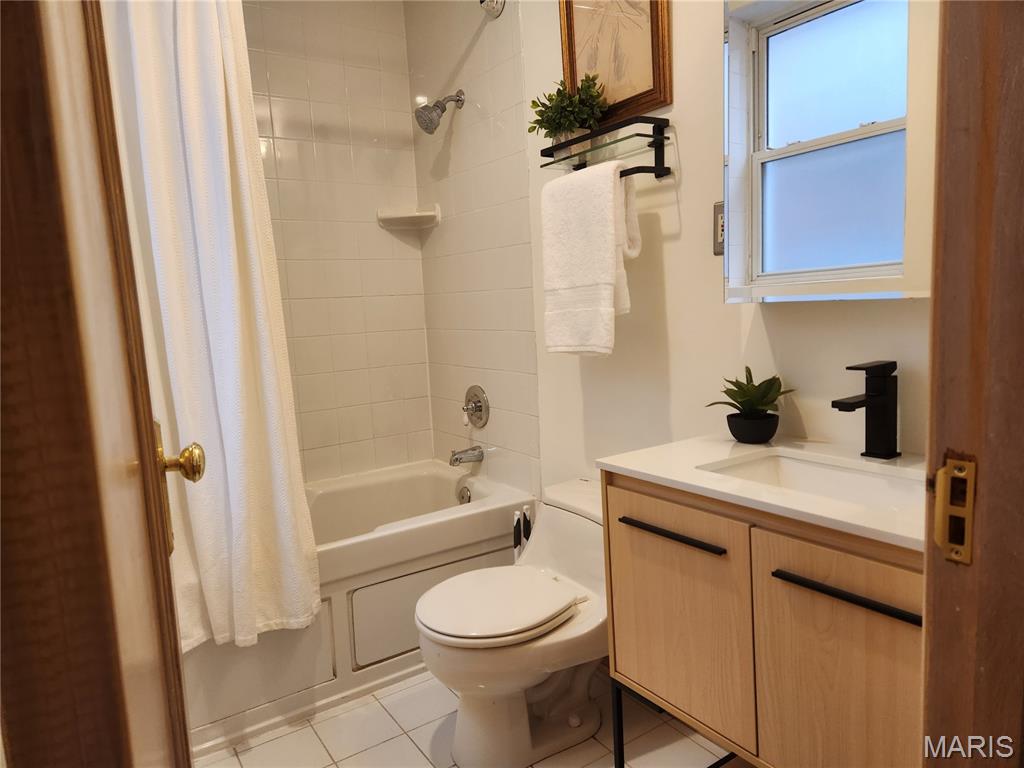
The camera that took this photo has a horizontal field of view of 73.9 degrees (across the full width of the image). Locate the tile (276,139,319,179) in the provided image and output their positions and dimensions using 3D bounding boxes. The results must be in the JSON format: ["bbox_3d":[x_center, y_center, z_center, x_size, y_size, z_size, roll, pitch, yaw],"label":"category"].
[{"bbox_3d":[-0.845,-0.875,2.663,0.153,0.152,0.010,-8,9,-35],"label":"tile"}]

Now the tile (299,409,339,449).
[{"bbox_3d":[-0.794,0.190,2.812,0.153,0.153,0.009,-8,9,-35],"label":"tile"}]

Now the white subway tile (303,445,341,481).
[{"bbox_3d":[-0.787,0.331,2.831,0.153,0.135,0.010,-8,9,-33],"label":"white subway tile"}]

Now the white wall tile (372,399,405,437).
[{"bbox_3d":[-0.531,0.152,2.940,0.151,0.149,0.010,-8,10,-35],"label":"white wall tile"}]

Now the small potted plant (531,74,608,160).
[{"bbox_3d":[0.163,-0.778,2.005,0.190,0.225,0.230,-8,9,-35],"label":"small potted plant"}]

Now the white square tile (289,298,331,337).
[{"bbox_3d":[-0.815,-0.266,2.746,0.153,0.152,0.010,-8,9,-35],"label":"white square tile"}]

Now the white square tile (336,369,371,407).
[{"bbox_3d":[-0.674,0.021,2.876,0.153,0.152,0.010,-8,9,-35],"label":"white square tile"}]

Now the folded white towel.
[{"bbox_3d":[0.230,-0.353,2.002,0.115,0.518,0.310,-8,9,-35],"label":"folded white towel"}]

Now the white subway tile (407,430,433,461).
[{"bbox_3d":[-0.409,0.275,3.039,0.125,0.130,0.010,-8,10,-35],"label":"white subway tile"}]

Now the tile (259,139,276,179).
[{"bbox_3d":[-0.957,-0.843,2.534,0.151,0.149,0.010,-8,10,-35],"label":"tile"}]

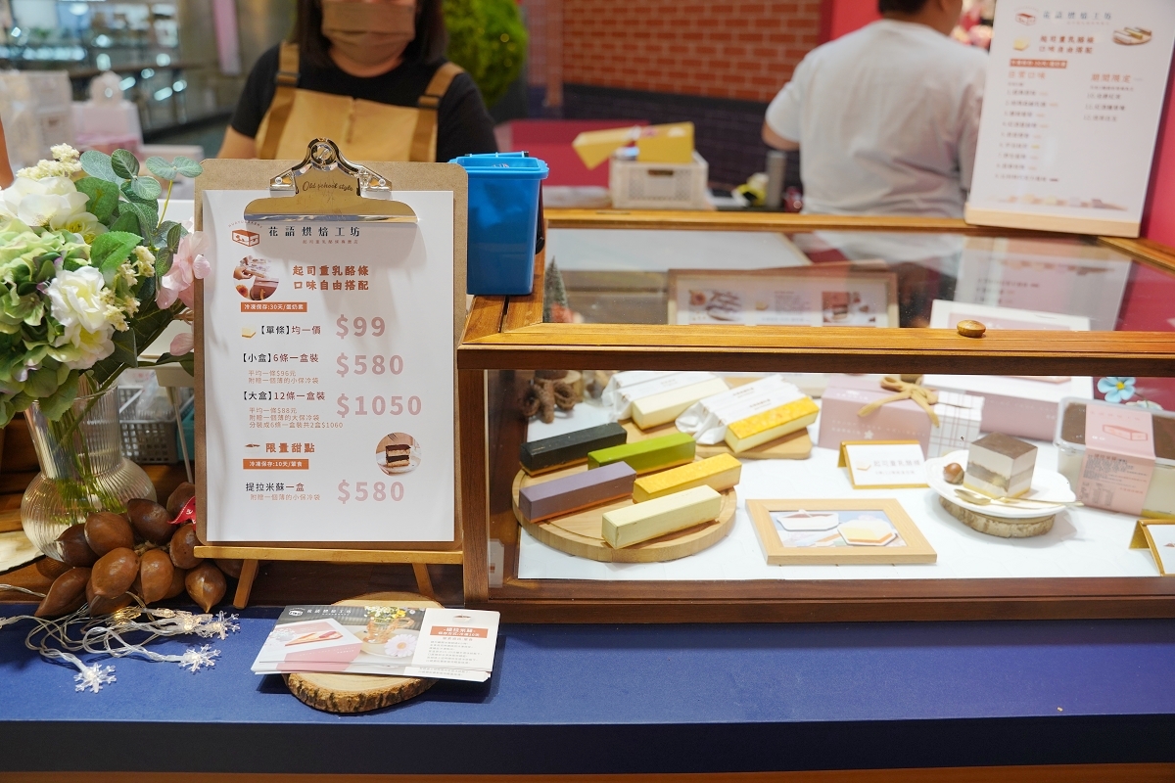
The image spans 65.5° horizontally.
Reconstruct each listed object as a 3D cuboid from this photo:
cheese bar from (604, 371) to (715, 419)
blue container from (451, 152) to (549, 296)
[{"bbox_3d":[0.093,0.000,1.092,0.131,0.026,0.026,-15,44,-22],"label":"cheese bar"},{"bbox_3d":[-0.078,-0.153,0.830,0.084,0.115,0.092,1,23,-2],"label":"blue container"}]

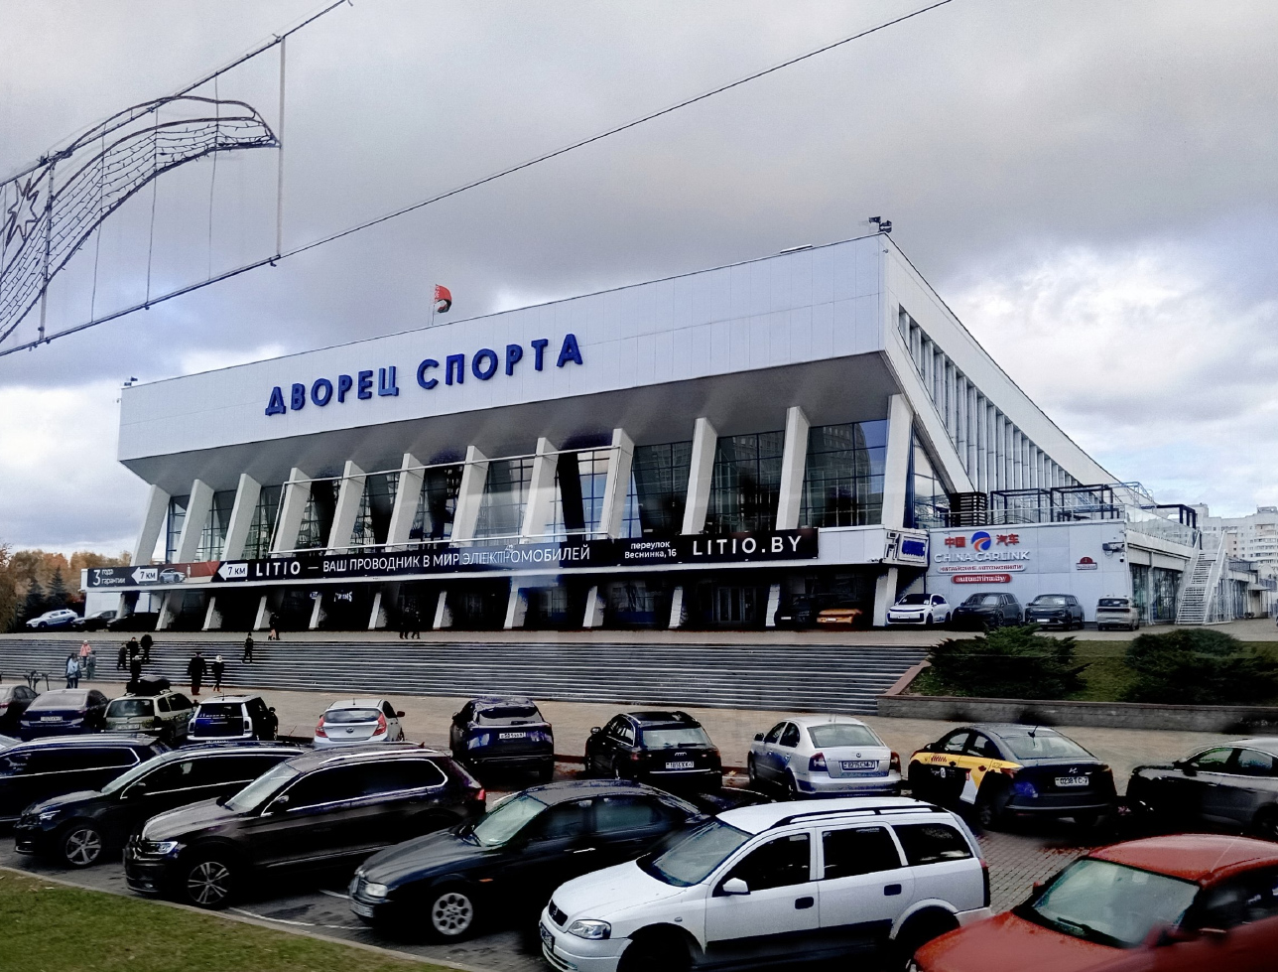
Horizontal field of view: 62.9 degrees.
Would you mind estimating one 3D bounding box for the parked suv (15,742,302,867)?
[{"bbox_3d":[-6.827,4.687,15.842,4.450,1.600,1.840,3,-8,-25],"label":"parked suv"}]

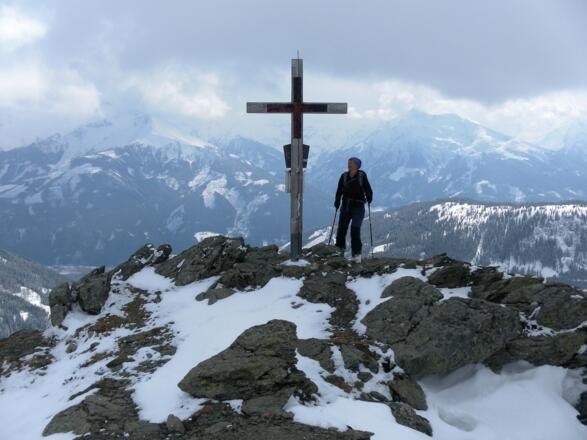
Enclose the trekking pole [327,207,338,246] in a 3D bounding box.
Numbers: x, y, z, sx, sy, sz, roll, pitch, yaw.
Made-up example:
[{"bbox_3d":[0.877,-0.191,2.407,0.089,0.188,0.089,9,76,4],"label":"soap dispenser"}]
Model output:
[{"bbox_3d":[0.640,0.131,9.650,0.050,1.000,0.060,12,13,0],"label":"trekking pole"}]

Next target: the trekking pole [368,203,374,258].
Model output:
[{"bbox_3d":[1.260,0.143,9.625,0.050,1.030,0.060,-5,3,0],"label":"trekking pole"}]

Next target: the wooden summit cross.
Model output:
[{"bbox_3d":[0.057,-0.971,9.450,1.590,3.230,0.220,0,4,0],"label":"wooden summit cross"}]

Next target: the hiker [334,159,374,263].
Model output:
[{"bbox_3d":[0.967,-0.165,9.600,0.600,1.680,0.420,2,4,20],"label":"hiker"}]

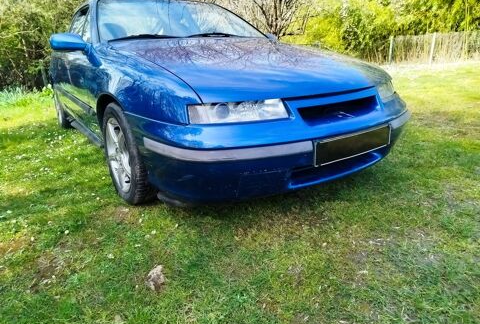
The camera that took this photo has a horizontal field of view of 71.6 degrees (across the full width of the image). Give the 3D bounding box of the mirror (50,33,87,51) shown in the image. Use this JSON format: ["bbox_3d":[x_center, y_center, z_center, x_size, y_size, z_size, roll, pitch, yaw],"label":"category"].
[{"bbox_3d":[-1.094,-0.782,2.154,0.210,0.110,0.130,-14,22,-32],"label":"mirror"}]

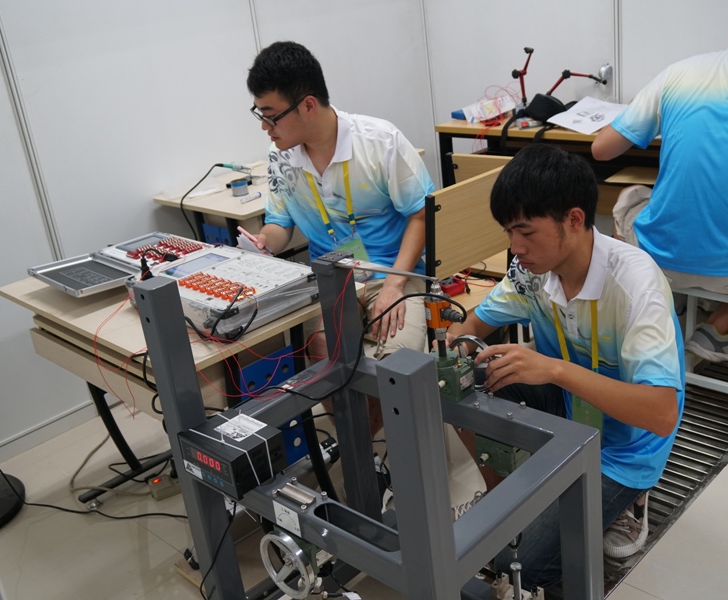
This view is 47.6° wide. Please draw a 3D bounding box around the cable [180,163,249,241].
[{"bbox_3d":[-0.537,-0.369,3.053,0.250,0.250,0.240,-7,22,0],"label":"cable"}]

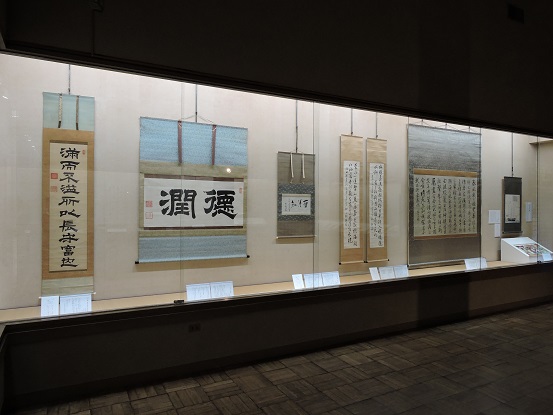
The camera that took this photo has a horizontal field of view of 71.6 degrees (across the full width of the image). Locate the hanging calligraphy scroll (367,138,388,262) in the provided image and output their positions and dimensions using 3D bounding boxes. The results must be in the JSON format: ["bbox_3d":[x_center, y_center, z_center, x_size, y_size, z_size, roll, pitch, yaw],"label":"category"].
[{"bbox_3d":[1.476,-0.096,5.564,0.427,1.779,0.040,0,0,-28],"label":"hanging calligraphy scroll"}]

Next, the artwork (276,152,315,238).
[{"bbox_3d":[0.266,-0.152,4.932,0.574,1.082,0.040,0,0,-28],"label":"artwork"}]

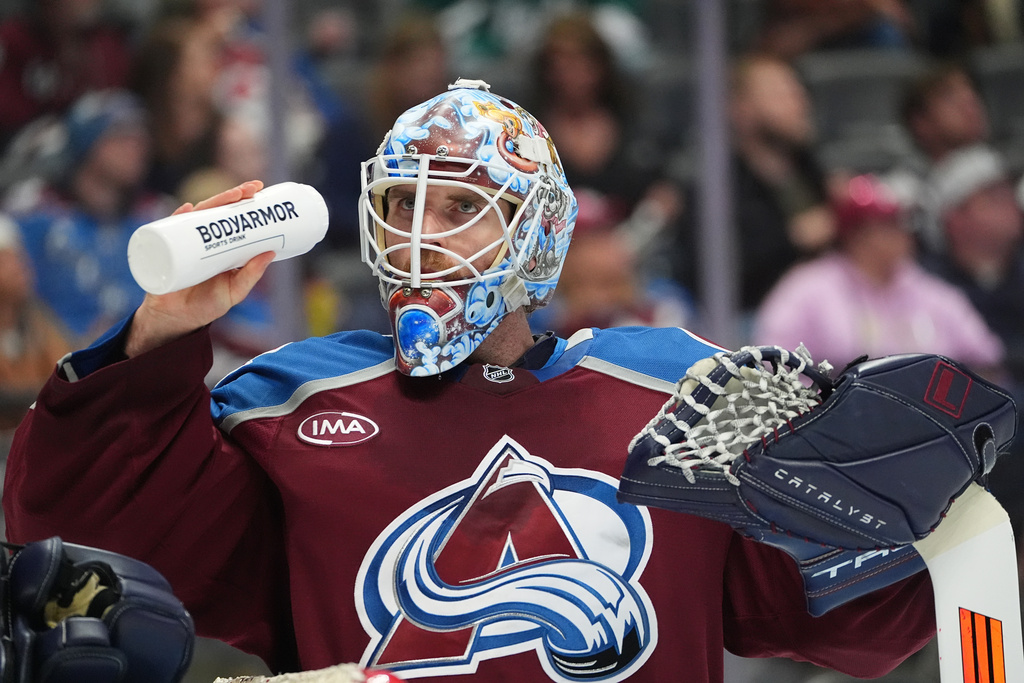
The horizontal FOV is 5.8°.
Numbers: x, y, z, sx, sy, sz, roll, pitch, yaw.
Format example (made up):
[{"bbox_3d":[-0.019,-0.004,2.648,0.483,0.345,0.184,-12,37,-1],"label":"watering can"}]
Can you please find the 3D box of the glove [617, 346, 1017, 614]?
[{"bbox_3d":[0.311,0.136,10.270,0.390,0.275,0.250,-6,0,16],"label":"glove"}]

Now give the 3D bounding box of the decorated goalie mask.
[{"bbox_3d":[-0.041,-0.118,10.500,0.220,0.305,0.280,3,0,25],"label":"decorated goalie mask"}]

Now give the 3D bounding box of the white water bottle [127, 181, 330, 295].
[{"bbox_3d":[-0.285,-0.106,10.330,0.220,0.077,0.077,-15,8,-36],"label":"white water bottle"}]

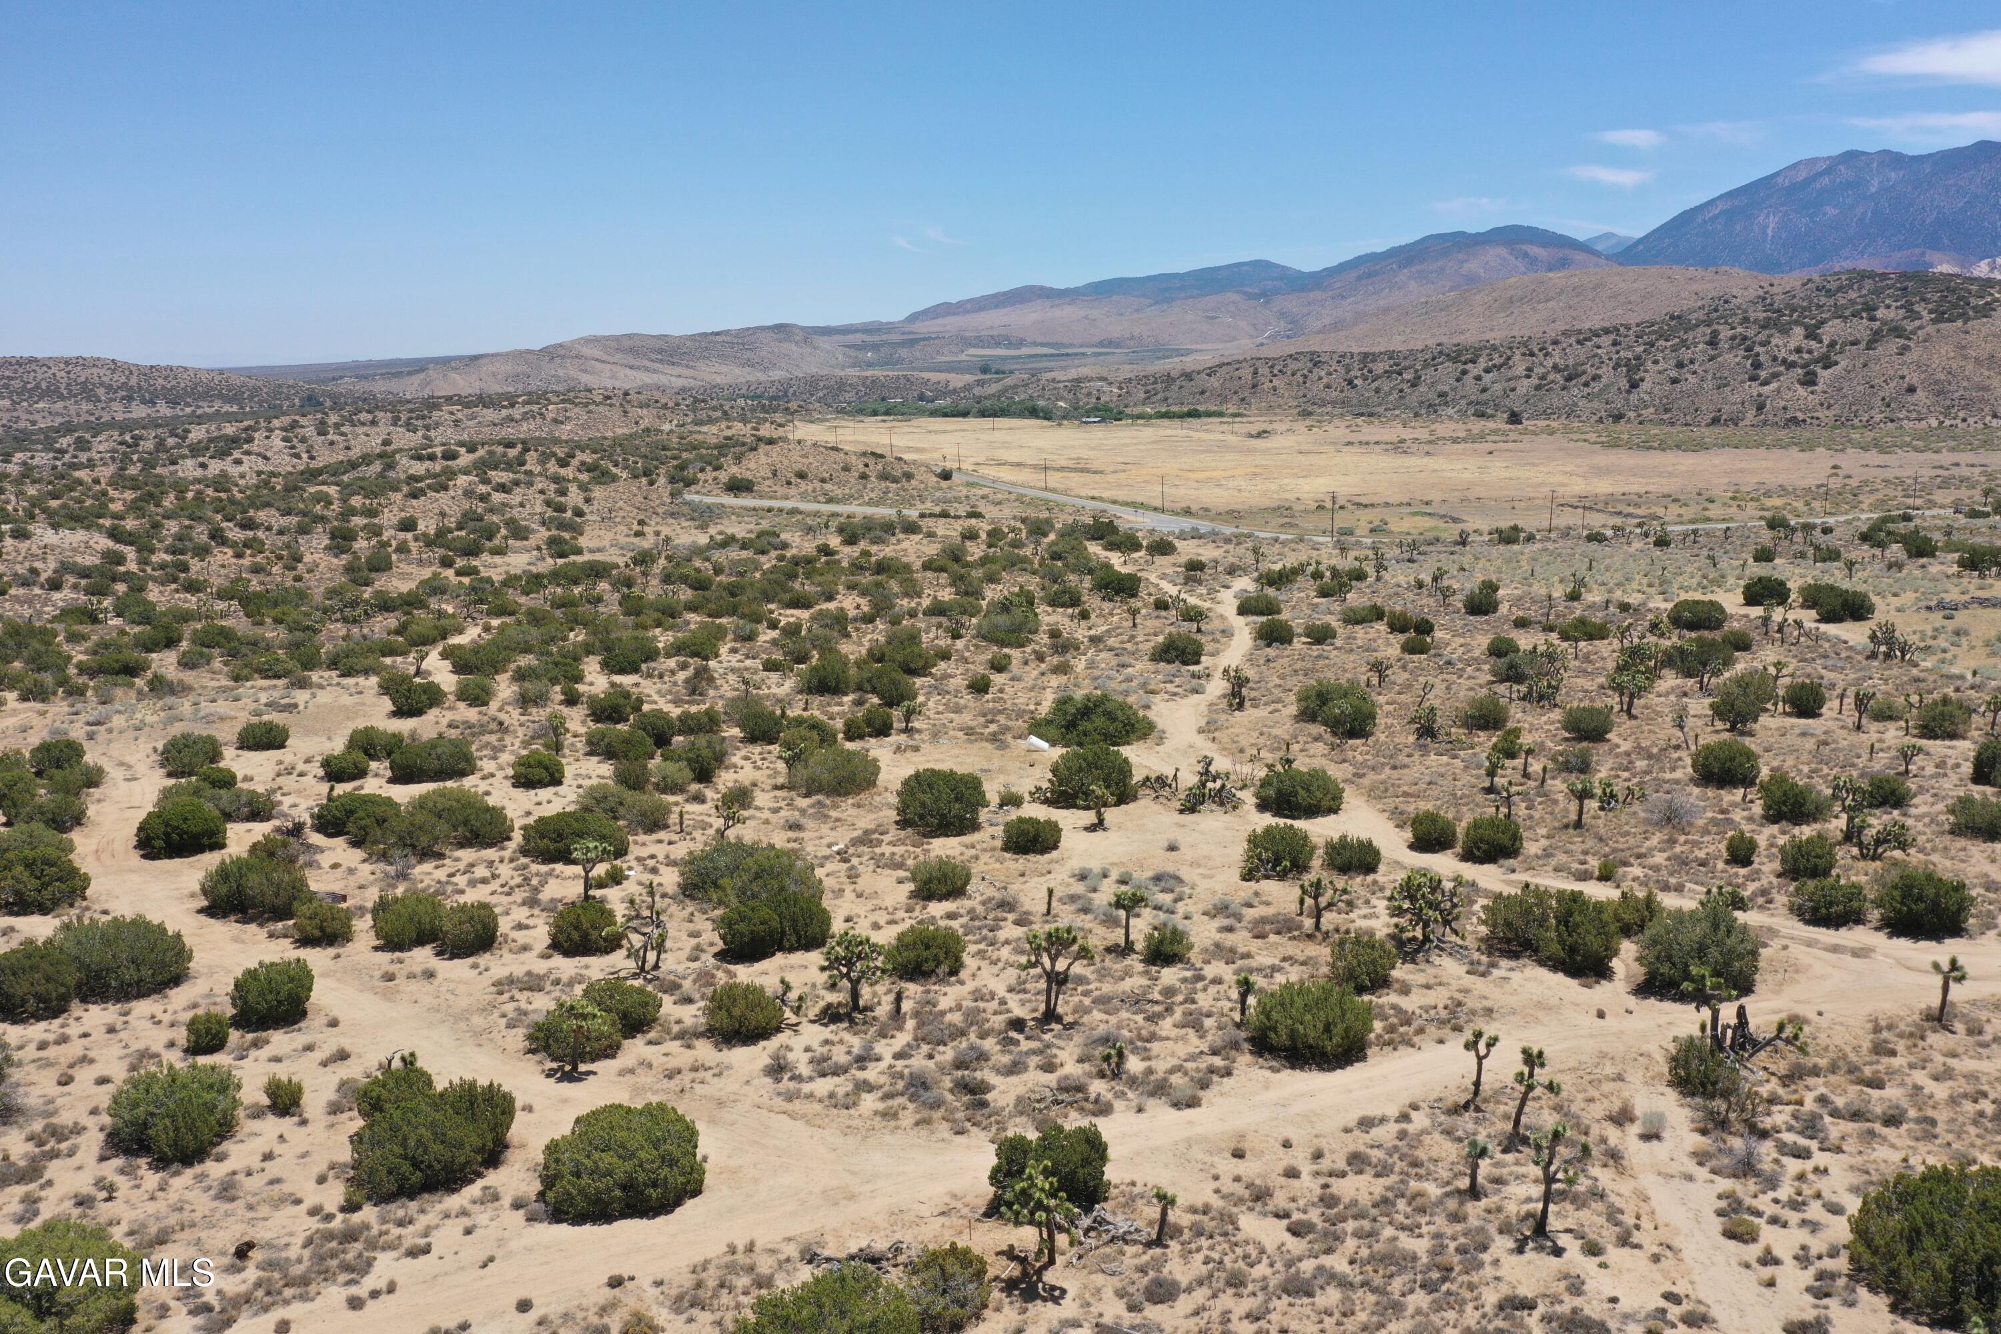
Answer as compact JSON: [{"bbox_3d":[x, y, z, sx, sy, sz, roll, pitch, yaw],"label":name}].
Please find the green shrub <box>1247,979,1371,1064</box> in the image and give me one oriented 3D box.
[{"bbox_3d":[14.154,16.250,71.284,5.678,2.883,5.110,2,11,12],"label":"green shrub"}]

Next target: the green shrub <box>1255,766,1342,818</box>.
[{"bbox_3d":[20.943,8.757,109.249,6.134,3.098,5.521,2,11,11],"label":"green shrub"}]

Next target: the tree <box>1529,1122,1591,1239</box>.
[{"bbox_3d":[18.007,16.474,50.091,1.850,3.960,1.570,4,12,21],"label":"tree"}]

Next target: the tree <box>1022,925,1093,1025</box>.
[{"bbox_3d":[2.421,13.039,66.067,3.050,4.400,2.750,0,11,2],"label":"tree"}]

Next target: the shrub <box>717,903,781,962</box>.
[{"bbox_3d":[-12.888,13.571,79.980,3.328,2.775,3.161,-2,12,-9],"label":"shrub"}]

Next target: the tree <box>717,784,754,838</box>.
[{"bbox_3d":[-15.400,8.360,89.930,2.140,3.190,2.030,-2,11,-10],"label":"tree"}]

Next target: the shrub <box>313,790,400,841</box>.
[{"bbox_3d":[-38.097,8.785,92.214,4.770,2.430,4.060,-5,12,-23],"label":"shrub"}]

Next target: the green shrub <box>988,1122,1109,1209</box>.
[{"bbox_3d":[1.547,16.052,50.519,3.950,1.890,3.550,0,11,2],"label":"green shrub"}]

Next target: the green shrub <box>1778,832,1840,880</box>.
[{"bbox_3d":[48.701,11.340,93.713,3.157,2.713,2.999,6,13,28],"label":"green shrub"}]

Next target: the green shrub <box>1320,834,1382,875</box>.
[{"bbox_3d":[21.831,11.667,96.842,3.597,2.122,3.237,3,11,13],"label":"green shrub"}]

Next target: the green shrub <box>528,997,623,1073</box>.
[{"bbox_3d":[-18.494,15.975,67.746,4.003,2.010,3.803,-3,12,-16],"label":"green shrub"}]

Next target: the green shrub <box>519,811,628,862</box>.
[{"bbox_3d":[-23.270,9.117,85.070,5.770,2.070,4.330,-3,12,-16],"label":"green shrub"}]

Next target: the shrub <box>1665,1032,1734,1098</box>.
[{"bbox_3d":[26.914,15.340,60.026,2.390,2.270,2.150,5,13,25],"label":"shrub"}]

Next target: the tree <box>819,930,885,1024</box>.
[{"bbox_3d":[-6.687,14.081,70.778,2.968,3.965,2.820,-2,12,-6],"label":"tree"}]

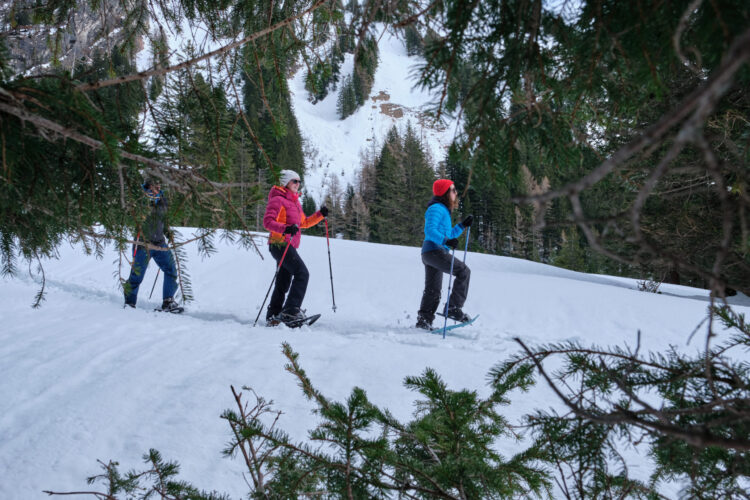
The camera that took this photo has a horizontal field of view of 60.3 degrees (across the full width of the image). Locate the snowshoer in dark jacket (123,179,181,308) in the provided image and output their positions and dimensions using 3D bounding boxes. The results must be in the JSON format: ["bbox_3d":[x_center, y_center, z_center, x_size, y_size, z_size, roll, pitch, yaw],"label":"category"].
[{"bbox_3d":[-2.907,-0.071,8.400,0.700,1.720,0.540,-1,-2,36],"label":"snowshoer in dark jacket"}]

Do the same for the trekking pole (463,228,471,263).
[{"bbox_3d":[0.970,0.203,7.080,0.060,1.150,0.060,8,-2,0],"label":"trekking pole"}]

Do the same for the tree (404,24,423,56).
[{"bbox_3d":[11.923,-65.191,200.000,5.500,10.500,5.500,0,-2,0],"label":"tree"}]

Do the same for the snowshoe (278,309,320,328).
[{"bbox_3d":[-0.824,0.734,6.870,0.560,0.130,0.210,-15,-9,29],"label":"snowshoe"}]

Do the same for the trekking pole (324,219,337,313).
[{"bbox_3d":[-0.504,0.104,7.070,0.060,1.150,0.060,-8,-2,0],"label":"trekking pole"}]

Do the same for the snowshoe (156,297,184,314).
[{"bbox_3d":[-2.635,0.752,8.300,0.540,0.120,0.210,-1,-2,42],"label":"snowshoe"}]

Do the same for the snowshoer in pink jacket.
[{"bbox_3d":[-0.873,-0.038,7.000,0.620,1.670,0.520,-1,-2,24],"label":"snowshoer in pink jacket"}]

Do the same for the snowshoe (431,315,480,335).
[{"bbox_3d":[0.848,0.769,6.800,0.560,0.120,0.210,-19,-3,4],"label":"snowshoe"}]

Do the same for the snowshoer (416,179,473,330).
[{"bbox_3d":[0.743,0.048,6.900,0.600,1.610,0.500,0,-2,5],"label":"snowshoer"}]

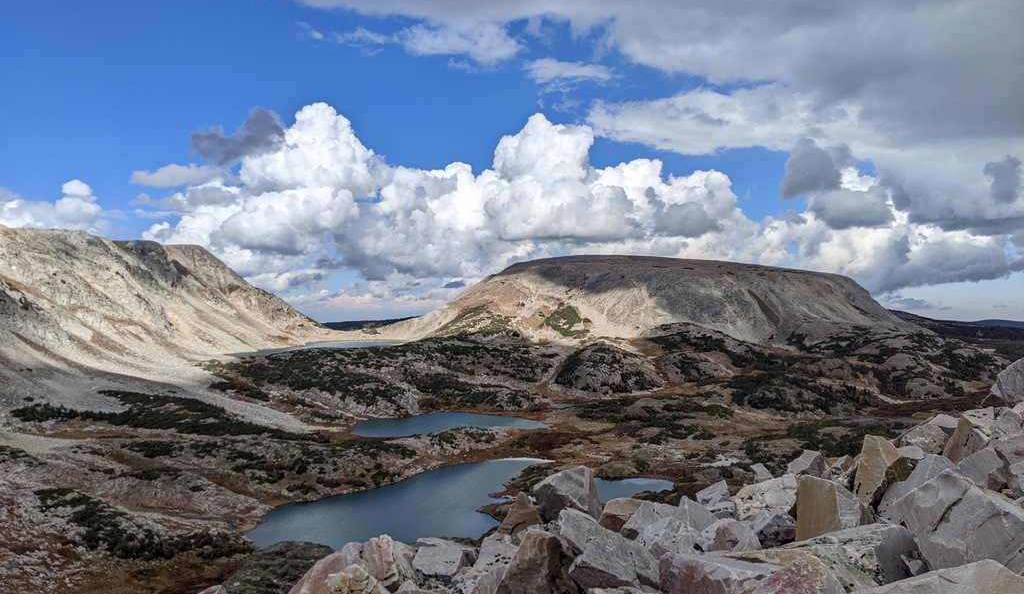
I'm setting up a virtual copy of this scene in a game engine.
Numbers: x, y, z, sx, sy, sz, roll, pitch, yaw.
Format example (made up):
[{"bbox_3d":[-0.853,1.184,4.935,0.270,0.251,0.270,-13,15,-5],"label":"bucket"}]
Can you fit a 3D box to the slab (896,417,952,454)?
[{"bbox_3d":[5.074,1.712,9.800,0.660,0.420,0.500,-1,-2,25],"label":"slab"}]

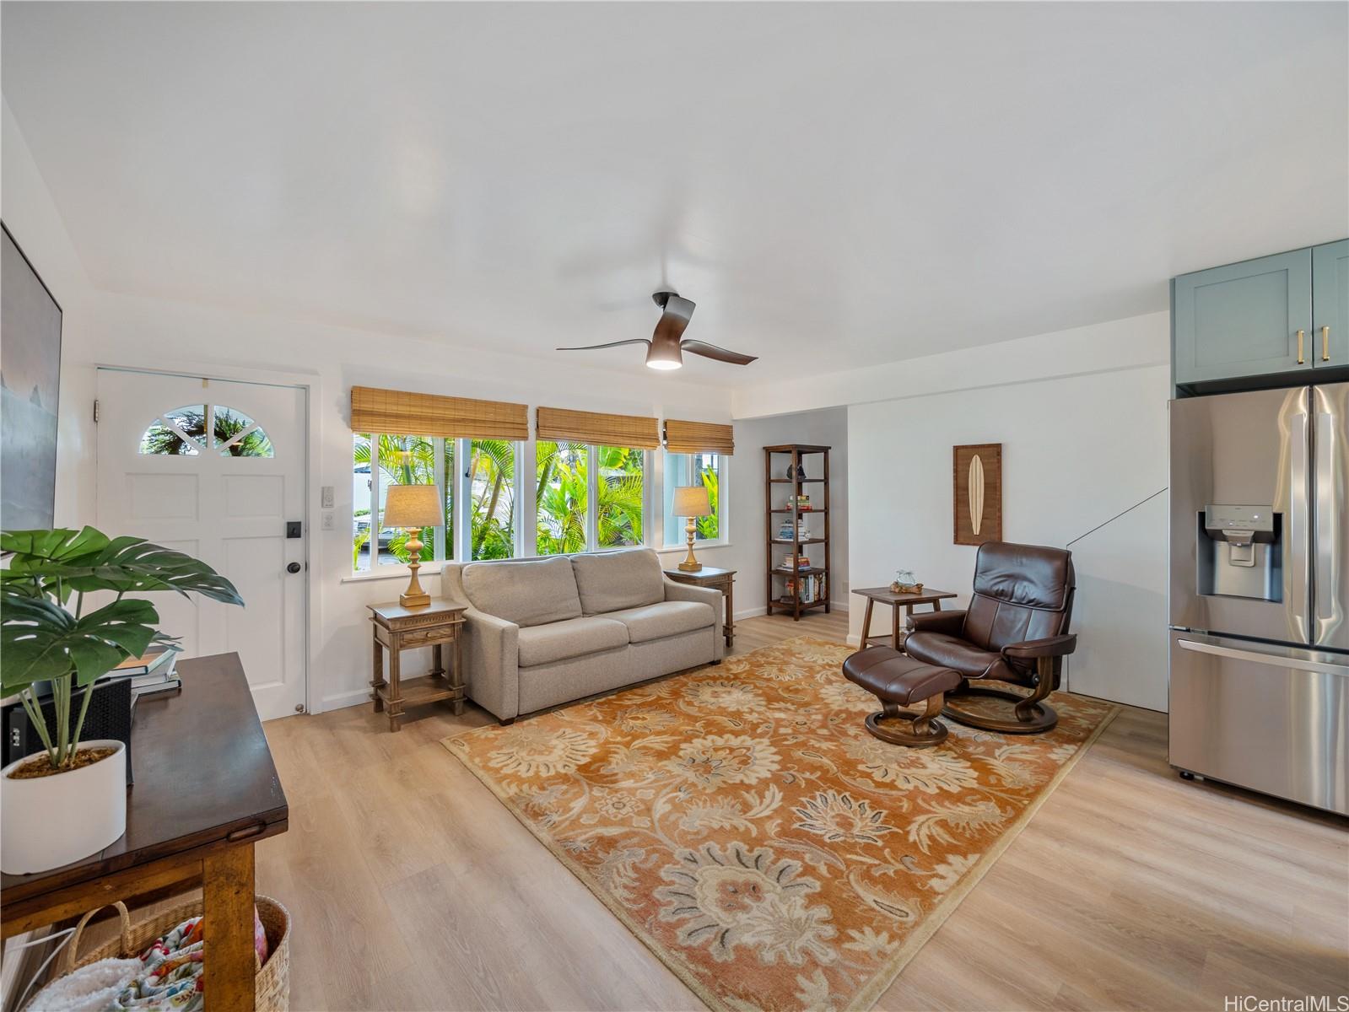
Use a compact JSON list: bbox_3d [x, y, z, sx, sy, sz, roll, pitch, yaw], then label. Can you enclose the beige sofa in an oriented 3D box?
[{"bbox_3d":[-0.647,0.846,4.206,1.850,0.870,0.970,-1,1,-41],"label":"beige sofa"}]

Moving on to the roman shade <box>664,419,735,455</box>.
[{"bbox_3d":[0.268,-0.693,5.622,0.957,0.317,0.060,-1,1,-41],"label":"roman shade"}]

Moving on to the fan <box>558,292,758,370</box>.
[{"bbox_3d":[-0.038,-0.984,2.975,1.300,0.410,1.200,0,1,-8],"label":"fan"}]

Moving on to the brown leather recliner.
[{"bbox_3d":[1.951,0.776,3.378,0.770,1.025,0.790,0,1,-19],"label":"brown leather recliner"}]

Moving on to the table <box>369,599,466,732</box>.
[{"bbox_3d":[-1.616,0.968,3.459,0.460,0.650,0.490,-1,1,-41],"label":"table"}]

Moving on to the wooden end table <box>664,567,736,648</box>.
[{"bbox_3d":[0.247,0.942,5.091,0.470,0.650,0.490,-1,1,-41],"label":"wooden end table"}]

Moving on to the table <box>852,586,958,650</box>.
[{"bbox_3d":[1.783,0.978,4.274,0.580,0.605,0.460,0,1,-22],"label":"table"}]

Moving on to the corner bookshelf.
[{"bbox_3d":[1.438,0.294,6.338,0.629,1.932,0.436,-1,1,-41],"label":"corner bookshelf"}]

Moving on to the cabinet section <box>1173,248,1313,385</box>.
[{"bbox_3d":[2.746,-0.840,2.623,0.530,0.510,0.430,-1,2,-40],"label":"cabinet section"}]

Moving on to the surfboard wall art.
[{"bbox_3d":[2.294,-0.082,4.146,0.030,0.771,0.344,-1,1,-41],"label":"surfboard wall art"}]

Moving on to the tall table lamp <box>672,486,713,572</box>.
[{"bbox_3d":[0.166,0.213,5.084,0.365,0.784,0.365,0,1,0],"label":"tall table lamp"}]

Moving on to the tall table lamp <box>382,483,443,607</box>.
[{"bbox_3d":[-1.696,0.251,3.563,0.390,0.780,0.390,-1,1,-41],"label":"tall table lamp"}]

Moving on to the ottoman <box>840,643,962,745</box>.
[{"bbox_3d":[1.319,1.097,3.132,0.430,0.405,0.550,0,1,-21],"label":"ottoman"}]

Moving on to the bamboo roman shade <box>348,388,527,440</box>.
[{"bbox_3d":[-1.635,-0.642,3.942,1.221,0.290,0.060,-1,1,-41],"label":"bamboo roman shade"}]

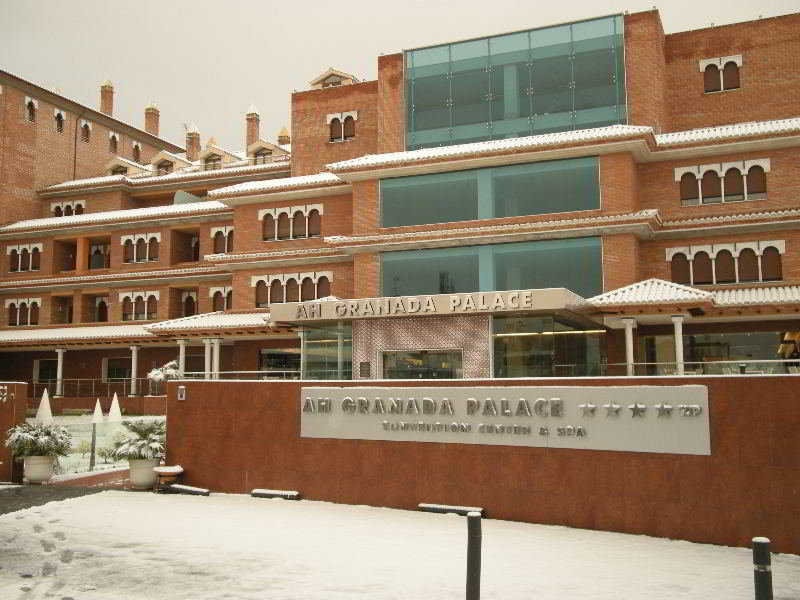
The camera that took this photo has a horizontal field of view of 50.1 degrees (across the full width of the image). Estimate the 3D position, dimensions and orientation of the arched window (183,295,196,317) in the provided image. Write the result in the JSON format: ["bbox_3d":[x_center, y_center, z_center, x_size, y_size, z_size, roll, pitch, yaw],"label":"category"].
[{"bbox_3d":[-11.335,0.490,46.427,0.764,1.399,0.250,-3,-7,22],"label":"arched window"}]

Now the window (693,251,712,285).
[{"bbox_3d":[11.652,-1.253,32.941,0.710,1.320,0.150,-3,-7,22],"label":"window"}]

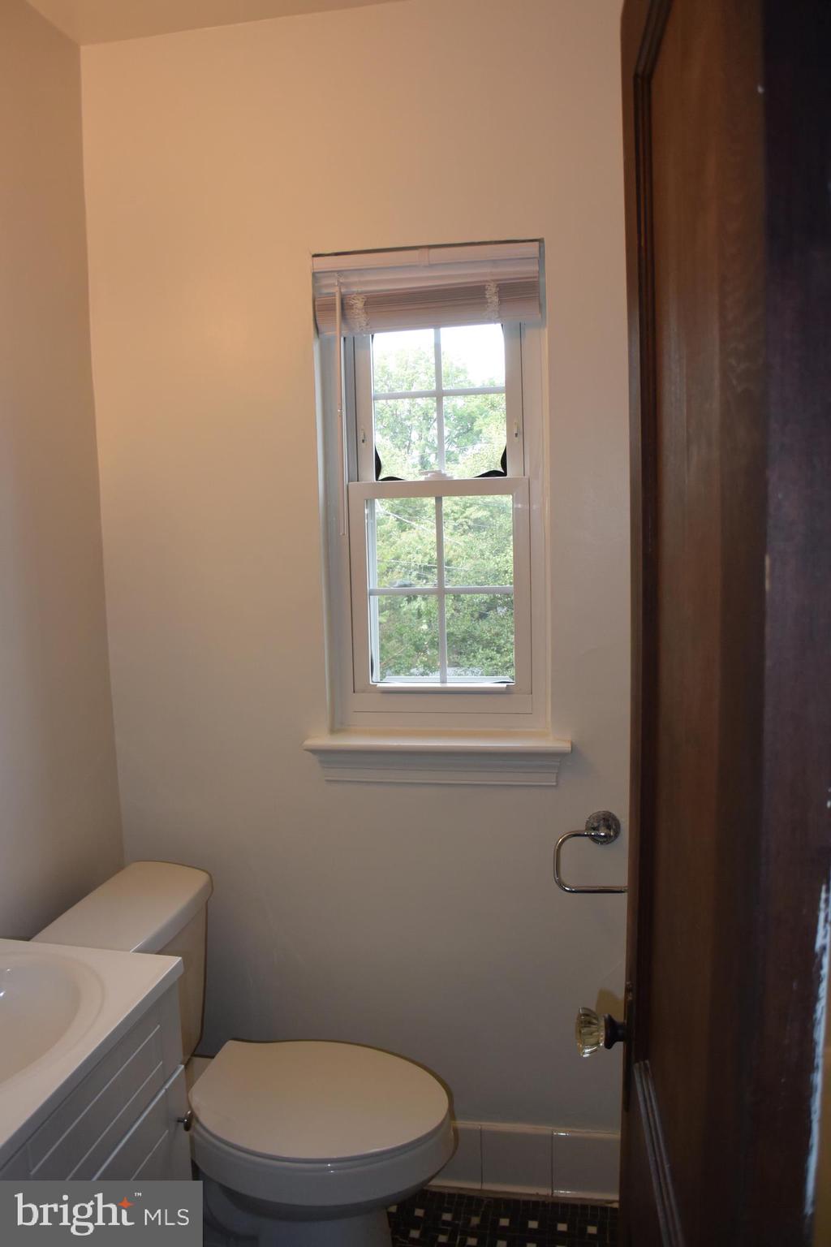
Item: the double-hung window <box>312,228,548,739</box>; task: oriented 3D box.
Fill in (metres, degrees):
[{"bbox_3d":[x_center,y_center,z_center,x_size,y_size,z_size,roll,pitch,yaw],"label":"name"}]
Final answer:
[{"bbox_3d":[0.043,-0.258,1.925,0.460,0.965,0.120,-1,5,11],"label":"double-hung window"}]

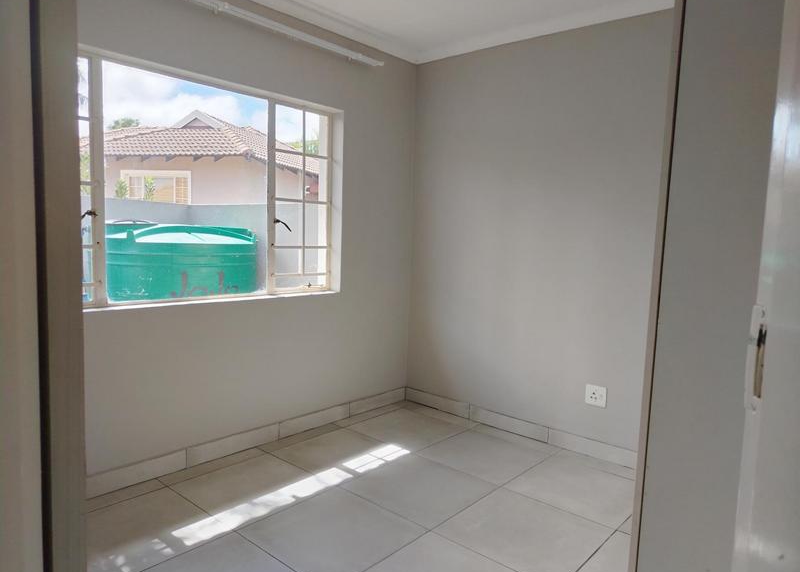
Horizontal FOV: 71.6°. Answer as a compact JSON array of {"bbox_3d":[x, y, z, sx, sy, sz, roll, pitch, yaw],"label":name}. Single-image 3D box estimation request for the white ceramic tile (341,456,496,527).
[{"bbox_3d":[0.107,1.044,2.869,0.596,0.012,0.596,7,7,41],"label":"white ceramic tile"}]

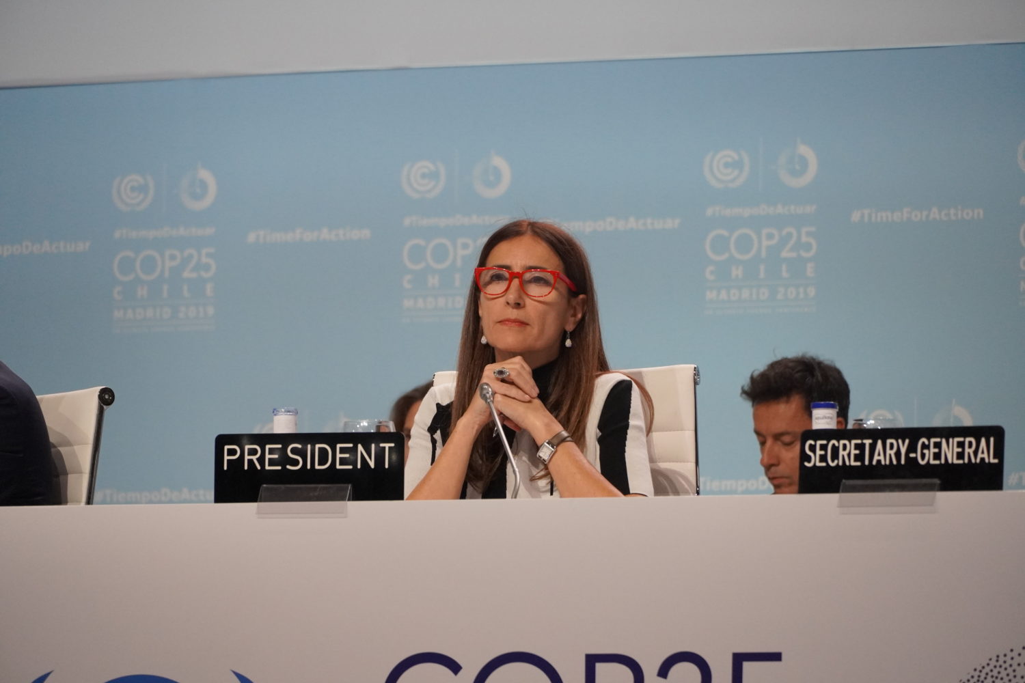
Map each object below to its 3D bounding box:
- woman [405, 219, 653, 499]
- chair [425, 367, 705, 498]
[{"bbox_3d":[-0.018,0.428,8.808,0.470,1.281,0.700,0,-7,13],"label":"woman"},{"bbox_3d":[-0.030,0.543,8.878,0.570,1.070,0.620,-2,-7,22],"label":"chair"}]

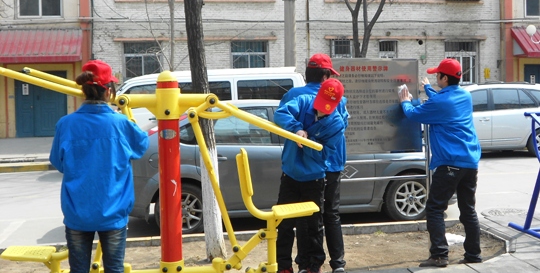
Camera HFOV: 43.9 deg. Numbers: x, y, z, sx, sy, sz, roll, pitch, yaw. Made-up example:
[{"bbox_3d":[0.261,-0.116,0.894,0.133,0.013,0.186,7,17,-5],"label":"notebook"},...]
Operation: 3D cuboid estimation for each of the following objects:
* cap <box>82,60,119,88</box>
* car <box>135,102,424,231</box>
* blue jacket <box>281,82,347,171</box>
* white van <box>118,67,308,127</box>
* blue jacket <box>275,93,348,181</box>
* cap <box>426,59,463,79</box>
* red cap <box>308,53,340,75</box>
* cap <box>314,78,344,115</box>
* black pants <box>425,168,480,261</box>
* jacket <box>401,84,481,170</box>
[{"bbox_3d":[-1.006,-0.368,3.980,0.180,0.150,0.240,3,7,43],"label":"cap"},{"bbox_3d":[0.270,0.300,8.680,4.340,1.490,1.820,-2,5,-9],"label":"car"},{"bbox_3d":[0.352,-0.071,5.300,0.530,0.690,0.360,0,5,14],"label":"blue jacket"},{"bbox_3d":[-1.570,-0.410,14.500,4.550,1.970,1.720,-2,5,-9],"label":"white van"},{"bbox_3d":[0.302,0.015,5.000,0.530,0.600,0.380,8,12,2],"label":"blue jacket"},{"bbox_3d":[1.402,-0.546,5.390,0.280,0.150,0.190,0,6,19],"label":"cap"},{"bbox_3d":[0.417,-0.567,5.280,0.250,0.150,0.180,-6,7,-38],"label":"red cap"},{"bbox_3d":[0.432,-0.290,4.870,0.190,0.160,0.260,24,50,0],"label":"cap"},{"bbox_3d":[1.499,0.585,5.450,0.380,0.810,0.340,3,7,38],"label":"black pants"},{"bbox_3d":[1.378,-0.073,5.420,0.500,0.690,0.440,2,6,37],"label":"jacket"}]

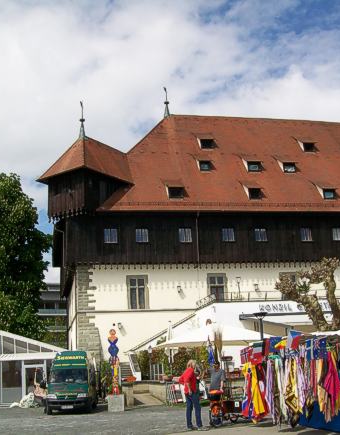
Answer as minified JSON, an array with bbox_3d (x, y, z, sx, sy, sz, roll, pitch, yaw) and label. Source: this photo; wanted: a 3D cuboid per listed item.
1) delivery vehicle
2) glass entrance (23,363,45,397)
[{"bbox_3d":[-4.860,8.309,28.941,2.020,2.860,5.300,-2,-15,-3],"label":"delivery vehicle"},{"bbox_3d":[-8.330,10.087,34.688,1.350,2.400,0.150,-2,-15,-5],"label":"glass entrance"}]

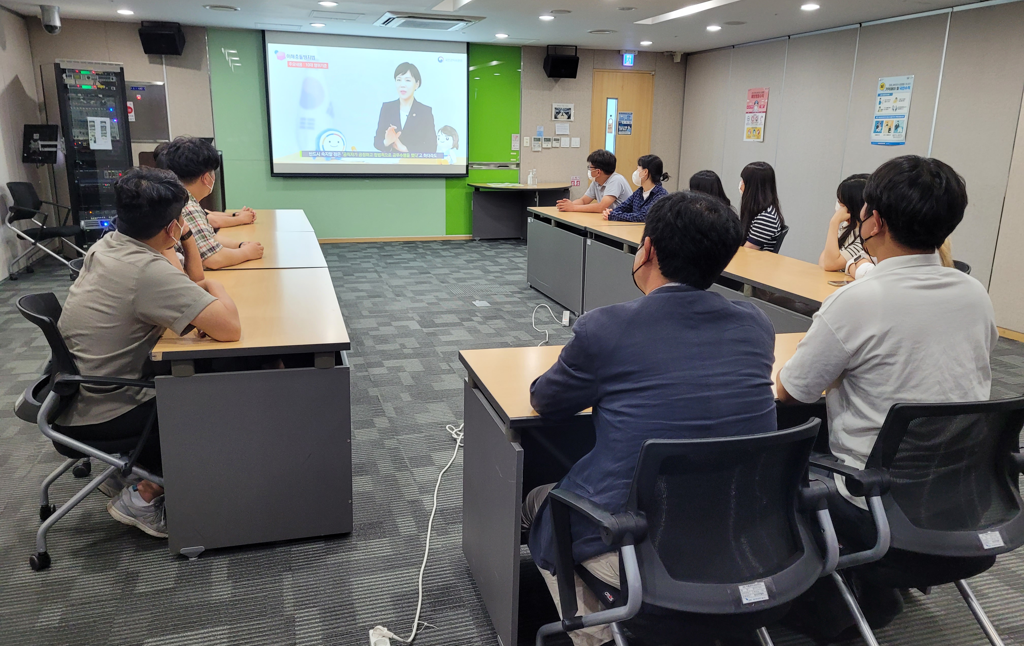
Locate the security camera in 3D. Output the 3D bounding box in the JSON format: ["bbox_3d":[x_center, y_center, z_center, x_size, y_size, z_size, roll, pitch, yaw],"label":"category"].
[{"bbox_3d":[-4.478,-2.926,7.455,0.158,0.250,0.158,14,18,41],"label":"security camera"}]

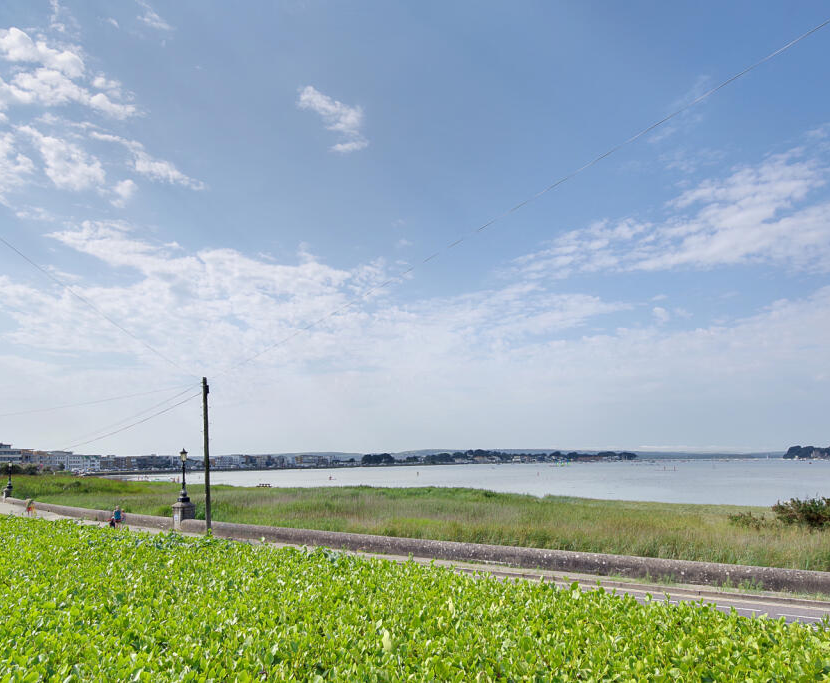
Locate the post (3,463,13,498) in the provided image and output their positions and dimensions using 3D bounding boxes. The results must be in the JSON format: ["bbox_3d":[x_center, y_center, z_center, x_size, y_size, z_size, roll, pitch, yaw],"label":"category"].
[{"bbox_3d":[-45.351,15.580,60.300,0.860,4.403,0.860,-6,-10,38],"label":"post"}]

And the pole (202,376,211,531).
[{"bbox_3d":[-10.917,5.975,28.300,0.320,8.238,0.320,-6,-10,38],"label":"pole"}]

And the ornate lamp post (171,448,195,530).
[{"bbox_3d":[-12.918,8.279,30.200,0.860,4.498,0.860,-6,-10,38],"label":"ornate lamp post"}]

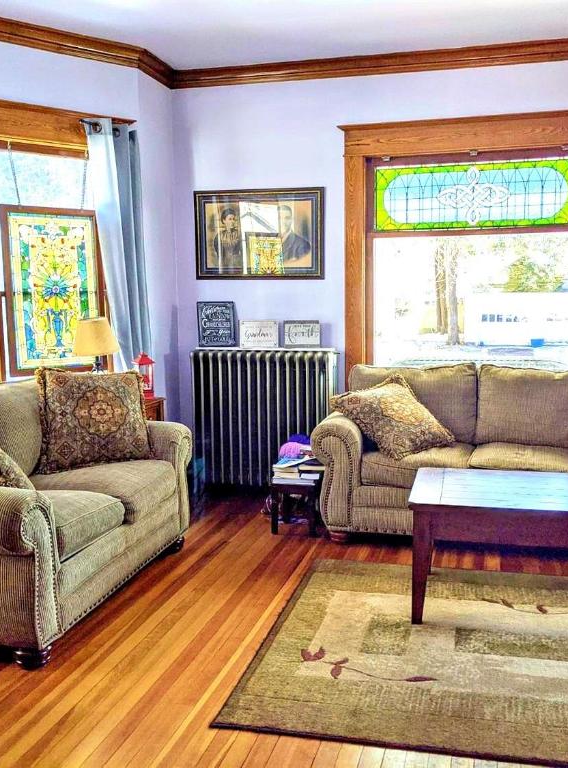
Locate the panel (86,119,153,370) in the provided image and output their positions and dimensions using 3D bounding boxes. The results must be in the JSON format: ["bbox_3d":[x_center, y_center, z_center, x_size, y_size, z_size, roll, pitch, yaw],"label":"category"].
[{"bbox_3d":[-0.929,-0.348,4.673,0.360,2.270,0.130,-8,11,-43],"label":"panel"}]

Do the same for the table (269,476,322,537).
[{"bbox_3d":[0.101,0.670,4.520,0.290,0.310,0.310,2,8,16],"label":"table"}]

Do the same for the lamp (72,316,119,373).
[{"bbox_3d":[-1.047,-0.146,4.501,0.250,0.440,0.250,1,8,15],"label":"lamp"}]

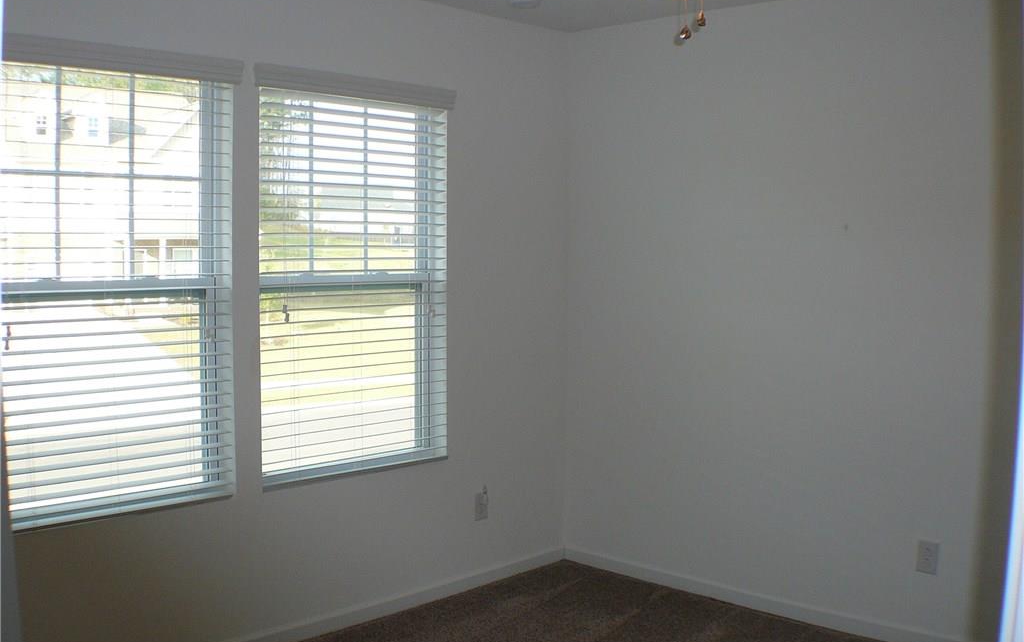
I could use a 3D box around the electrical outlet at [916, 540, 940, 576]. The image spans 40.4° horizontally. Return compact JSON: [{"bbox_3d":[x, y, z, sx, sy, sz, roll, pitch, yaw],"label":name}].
[{"bbox_3d":[1.486,0.847,4.973,0.074,0.117,0.011,4,4,44],"label":"electrical outlet"}]

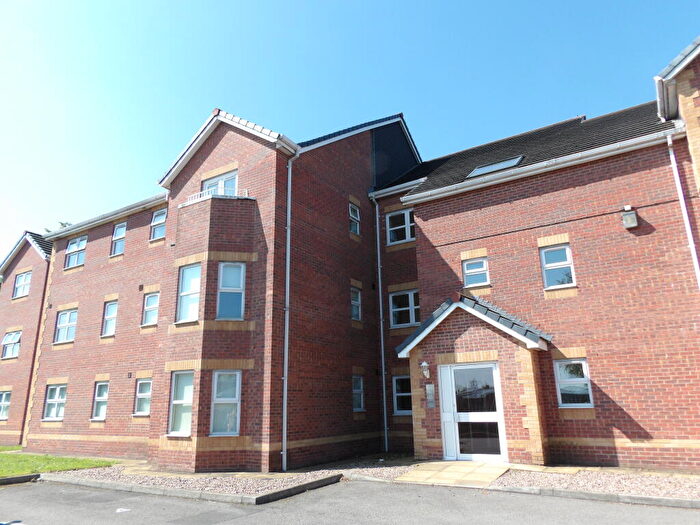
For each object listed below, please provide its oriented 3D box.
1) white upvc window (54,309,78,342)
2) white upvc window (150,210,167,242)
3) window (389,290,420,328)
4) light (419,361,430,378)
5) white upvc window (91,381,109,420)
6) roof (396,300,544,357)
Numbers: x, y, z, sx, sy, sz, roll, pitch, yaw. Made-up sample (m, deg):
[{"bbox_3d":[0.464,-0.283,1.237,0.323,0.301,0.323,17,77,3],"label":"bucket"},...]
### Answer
[{"bbox_3d":[-10.201,2.301,17.487,1.380,1.210,0.120,-11,-19,30],"label":"white upvc window"},{"bbox_3d":[-6.234,-1.229,15.873,0.780,1.030,0.160,-11,-19,30],"label":"white upvc window"},{"bbox_3d":[1.937,1.448,15.304,1.500,1.150,0.120,-11,-19,30],"label":"window"},{"bbox_3d":[1.772,2.513,11.380,0.200,0.380,0.220,-11,-19,30],"label":"light"},{"bbox_3d":[-7.889,4.388,15.385,0.798,1.215,0.120,-11,-19,30],"label":"white upvc window"},{"bbox_3d":[2.785,1.463,11.457,3.380,1.400,1.150,-11,-19,30],"label":"roof"}]

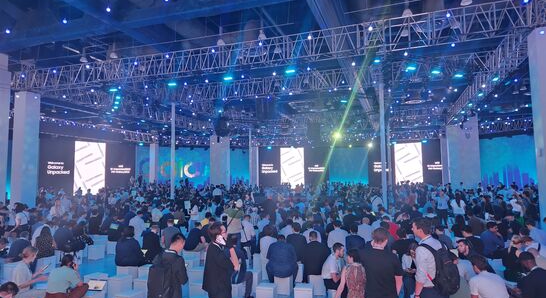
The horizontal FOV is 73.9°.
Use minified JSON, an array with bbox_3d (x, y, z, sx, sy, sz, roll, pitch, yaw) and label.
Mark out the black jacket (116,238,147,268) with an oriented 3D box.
[{"bbox_3d":[-3.354,2.413,8.542,0.580,0.680,0.420,-1,-4,3],"label":"black jacket"}]

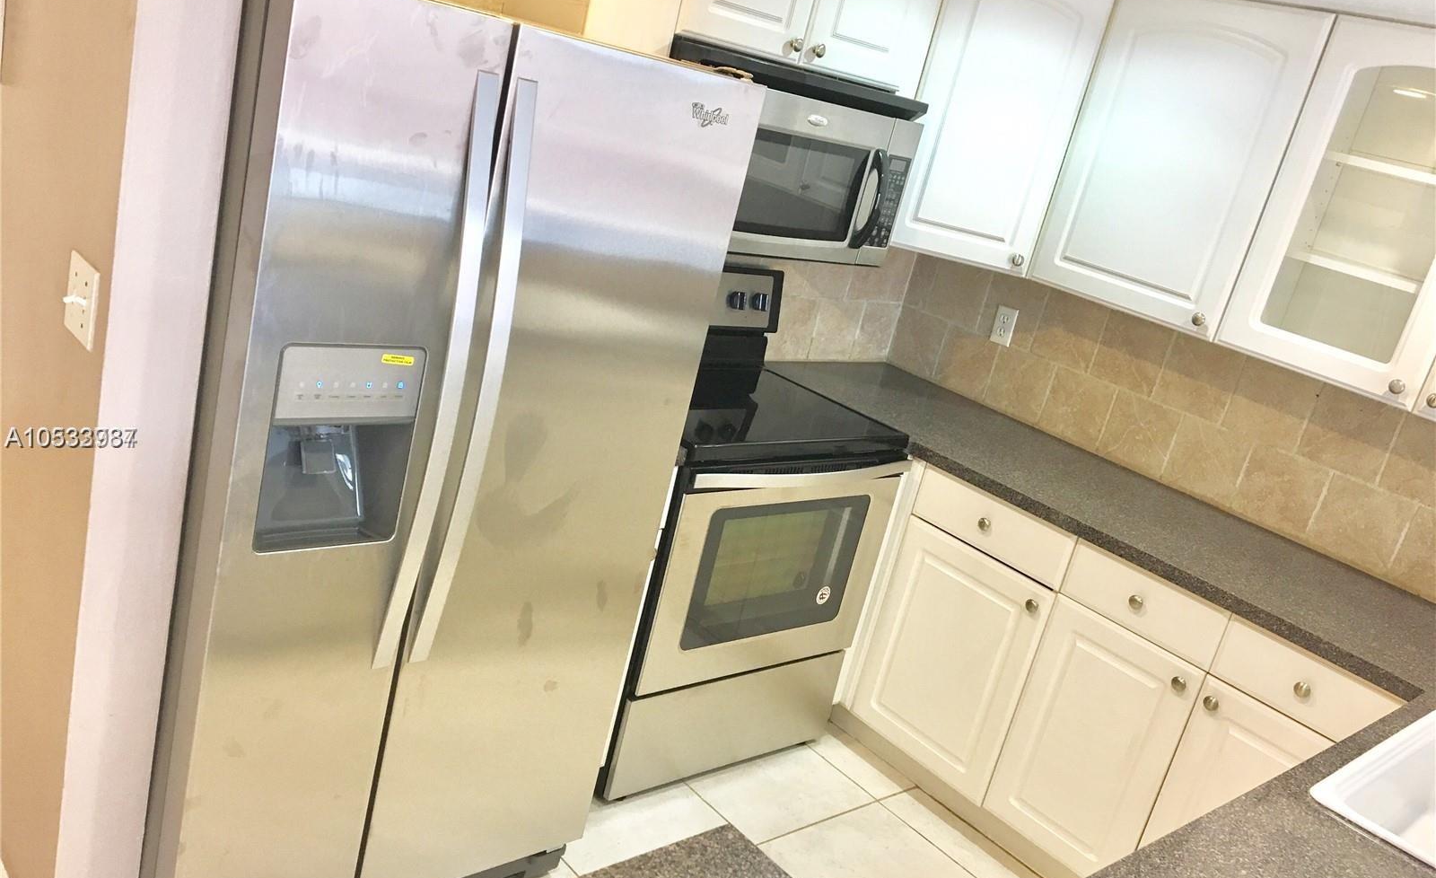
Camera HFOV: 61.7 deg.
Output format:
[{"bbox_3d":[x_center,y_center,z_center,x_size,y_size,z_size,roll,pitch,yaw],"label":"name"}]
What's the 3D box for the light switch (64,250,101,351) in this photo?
[{"bbox_3d":[-0.887,-0.192,1.661,0.018,0.115,0.122,-2,23,-43],"label":"light switch"}]

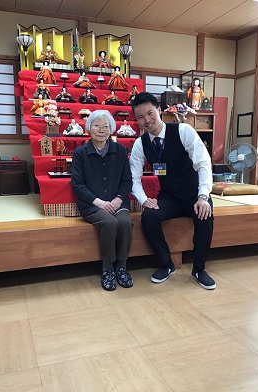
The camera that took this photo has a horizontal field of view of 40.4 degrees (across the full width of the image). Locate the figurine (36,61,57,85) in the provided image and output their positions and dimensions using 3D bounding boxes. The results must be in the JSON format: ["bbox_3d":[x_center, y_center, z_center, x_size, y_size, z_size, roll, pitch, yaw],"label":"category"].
[{"bbox_3d":[-0.796,-1.188,3.400,0.184,0.228,0.140,-3,9,-21],"label":"figurine"}]

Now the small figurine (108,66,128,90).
[{"bbox_3d":[-0.108,-1.223,3.657,0.201,0.248,0.140,-3,9,-21],"label":"small figurine"}]

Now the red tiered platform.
[{"bbox_3d":[-0.321,-0.562,3.328,1.260,1.250,1.280,-3,9,-21],"label":"red tiered platform"}]

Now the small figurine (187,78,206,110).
[{"bbox_3d":[0.876,-1.321,4.547,0.232,0.427,0.140,-3,9,-21],"label":"small figurine"}]

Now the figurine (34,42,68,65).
[{"bbox_3d":[-0.796,-1.468,3.617,0.335,0.237,0.220,-3,9,-21],"label":"figurine"}]

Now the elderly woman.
[{"bbox_3d":[-0.170,0.013,2.411,0.460,1.185,0.520,-1,8,-13],"label":"elderly woman"}]

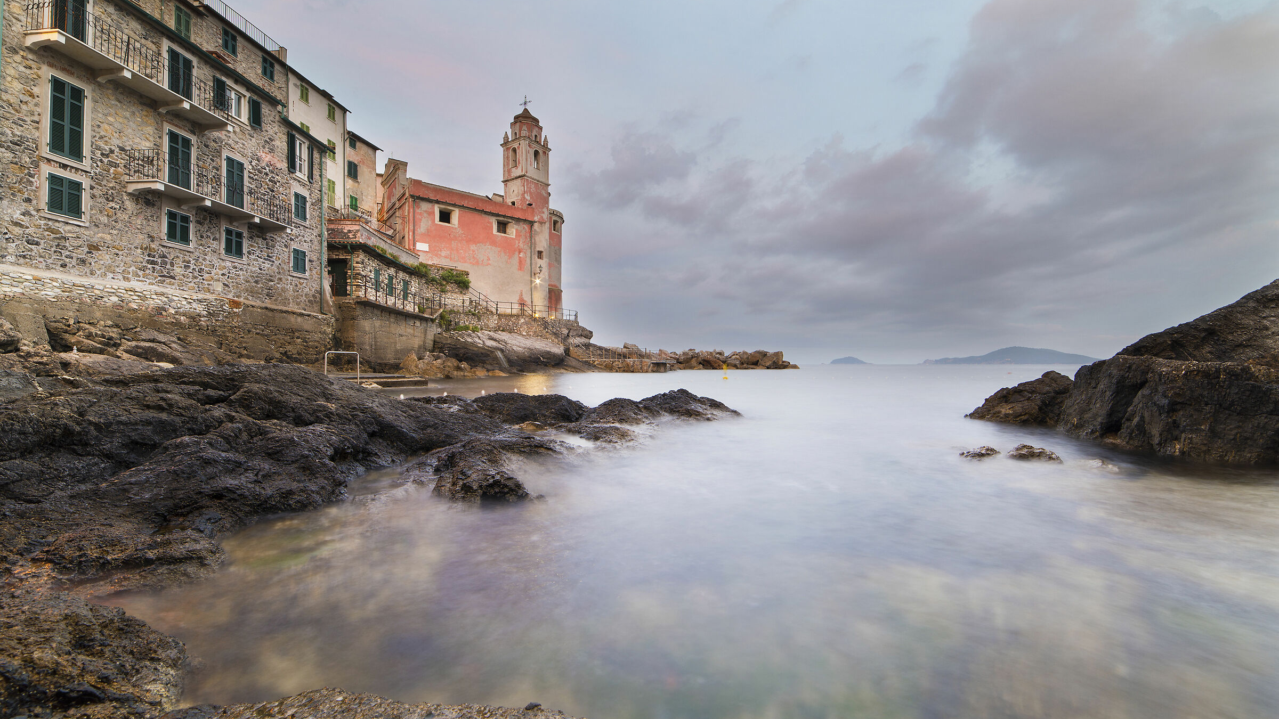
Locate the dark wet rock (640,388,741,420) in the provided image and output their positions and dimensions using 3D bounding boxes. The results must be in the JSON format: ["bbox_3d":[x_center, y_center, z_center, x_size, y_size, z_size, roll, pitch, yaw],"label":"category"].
[{"bbox_3d":[0.820,0.711,8.400,1.550,0.480,1.200,0,-1,-15],"label":"dark wet rock"}]

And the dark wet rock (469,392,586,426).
[{"bbox_3d":[-1.600,0.710,7.250,1.500,0.460,1.100,0,-1,-5],"label":"dark wet rock"}]

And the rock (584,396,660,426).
[{"bbox_3d":[-0.250,0.743,7.600,1.150,0.400,0.950,0,-1,-10],"label":"rock"}]

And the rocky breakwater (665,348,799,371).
[{"bbox_3d":[15.300,-0.043,82.000,21.000,3.400,6.000,0,-1,-8],"label":"rocky breakwater"}]

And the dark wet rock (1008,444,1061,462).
[{"bbox_3d":[3.640,0.849,4.600,0.400,0.130,0.280,0,-1,30],"label":"dark wet rock"}]

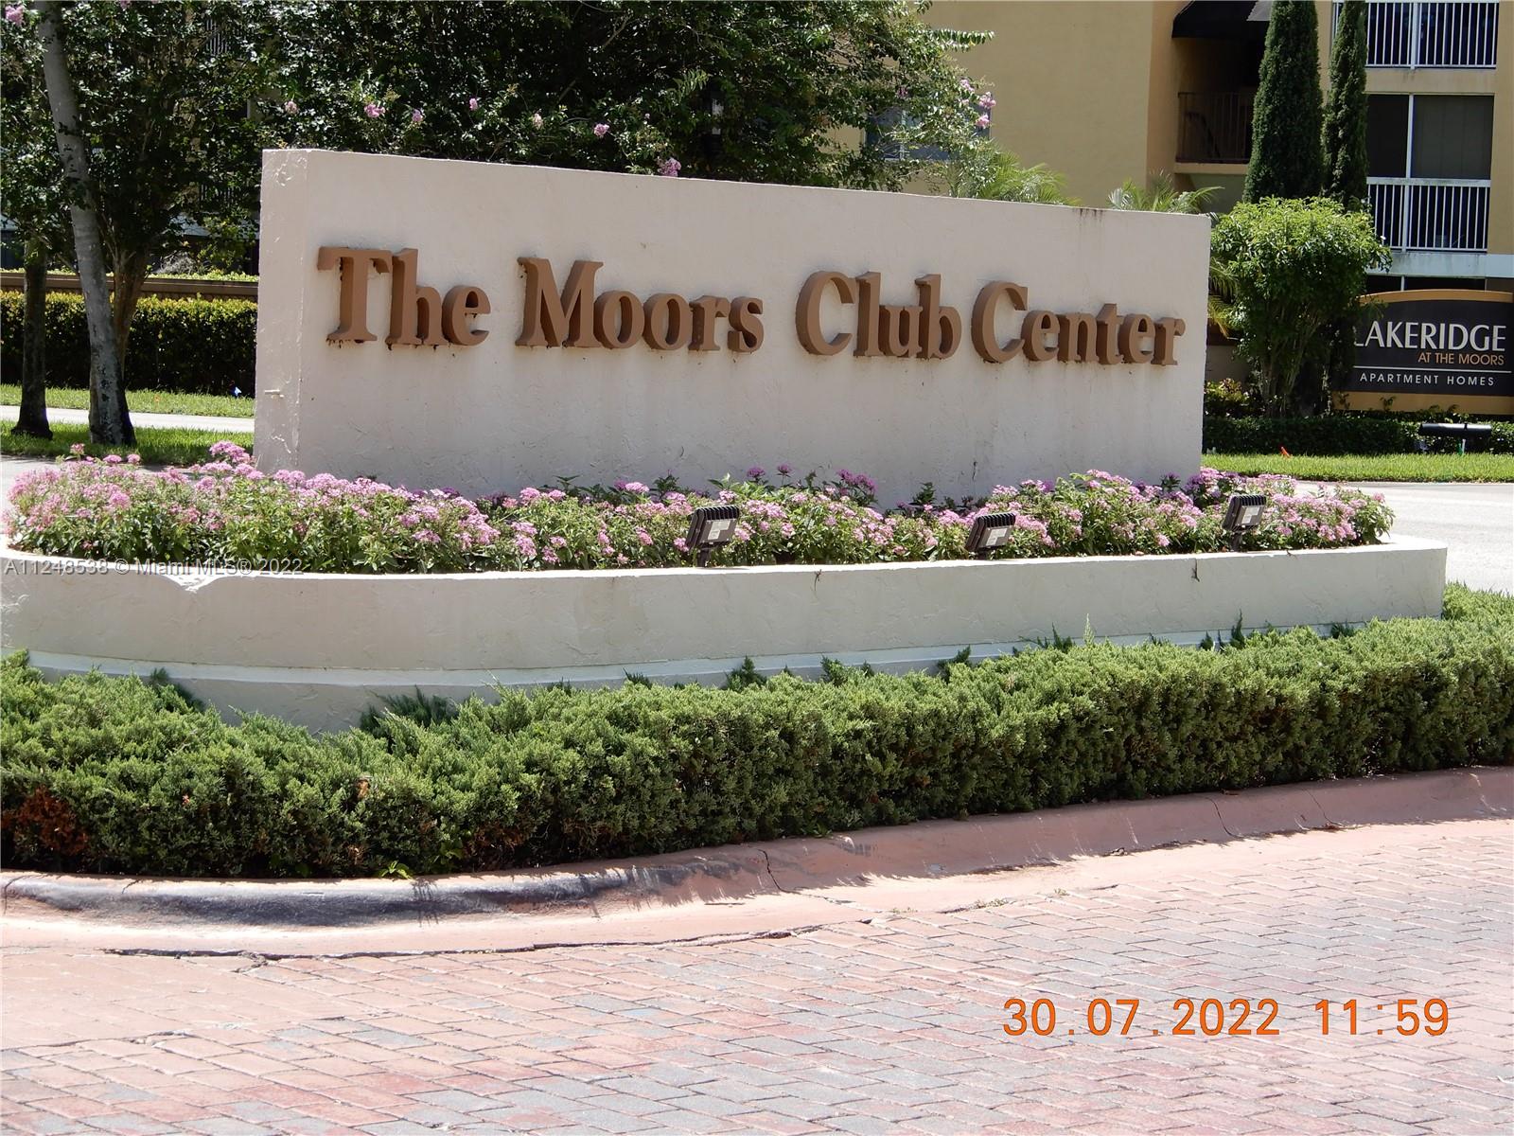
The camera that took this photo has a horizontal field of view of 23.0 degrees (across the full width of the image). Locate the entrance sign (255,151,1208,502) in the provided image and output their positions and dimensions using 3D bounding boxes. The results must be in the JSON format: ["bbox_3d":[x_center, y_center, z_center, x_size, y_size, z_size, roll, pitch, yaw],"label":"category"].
[{"bbox_3d":[0.128,-0.814,14.505,0.300,1.337,4.988,6,5,44],"label":"entrance sign"}]

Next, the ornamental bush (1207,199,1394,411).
[{"bbox_3d":[7.059,-3.279,48.500,2.350,3.100,2.200,2,4,0],"label":"ornamental bush"}]

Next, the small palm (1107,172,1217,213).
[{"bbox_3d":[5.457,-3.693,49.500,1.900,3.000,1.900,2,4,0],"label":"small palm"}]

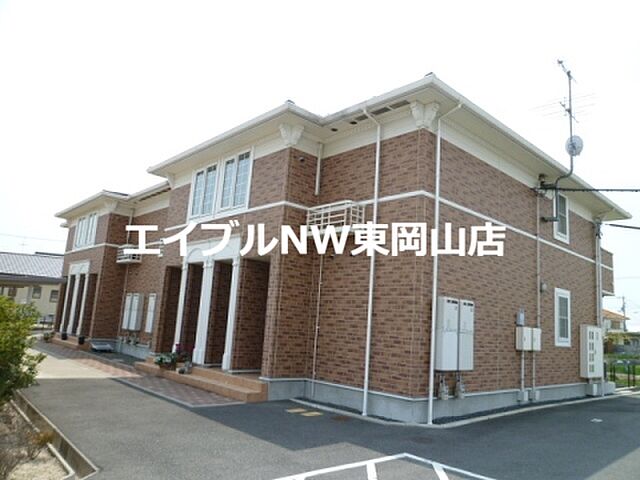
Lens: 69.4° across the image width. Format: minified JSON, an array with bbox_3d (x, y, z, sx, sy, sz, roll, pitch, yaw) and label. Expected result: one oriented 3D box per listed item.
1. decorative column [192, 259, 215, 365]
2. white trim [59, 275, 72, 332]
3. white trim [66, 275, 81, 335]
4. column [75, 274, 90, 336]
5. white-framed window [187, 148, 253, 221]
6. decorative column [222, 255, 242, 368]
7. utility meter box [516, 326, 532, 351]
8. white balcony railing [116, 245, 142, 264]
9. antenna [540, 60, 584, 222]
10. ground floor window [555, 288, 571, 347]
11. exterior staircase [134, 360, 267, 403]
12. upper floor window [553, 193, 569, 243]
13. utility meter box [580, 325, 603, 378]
[{"bbox_3d":[-2.874,1.776,11.480,0.180,2.578,0.410,14,-14,-41],"label":"decorative column"},{"bbox_3d":[-11.254,2.819,20.495,0.090,2.480,0.190,13,-13,-41],"label":"white trim"},{"bbox_3d":[-10.627,2.784,19.976,0.180,2.551,0.410,14,-14,-41],"label":"white trim"},{"bbox_3d":[-9.513,2.591,18.605,0.090,2.500,0.190,13,-13,-41],"label":"column"},{"bbox_3d":[-2.586,-1.317,11.791,0.110,1.380,2.860,13,-13,-41],"label":"white-framed window"},{"bbox_3d":[-2.012,1.666,10.535,0.160,2.578,0.220,14,-14,-41],"label":"decorative column"},{"bbox_3d":[4.535,2.195,10.235,0.470,0.487,0.145,13,-13,-41],"label":"utility meter box"},{"bbox_3d":[-7.219,0.569,17.522,0.450,0.650,1.320,13,-13,-41],"label":"white balcony railing"},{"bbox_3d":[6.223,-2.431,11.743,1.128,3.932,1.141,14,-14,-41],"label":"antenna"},{"bbox_3d":[6.383,2.036,12.129,1.100,1.499,0.117,14,-14,-41],"label":"ground floor window"},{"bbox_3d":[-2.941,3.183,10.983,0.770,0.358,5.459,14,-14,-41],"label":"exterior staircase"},{"bbox_3d":[6.608,-0.624,12.645,1.093,1.368,0.117,14,-14,-41],"label":"upper floor window"},{"bbox_3d":[7.584,3.119,12.898,1.100,1.375,0.195,13,-13,-41],"label":"utility meter box"}]

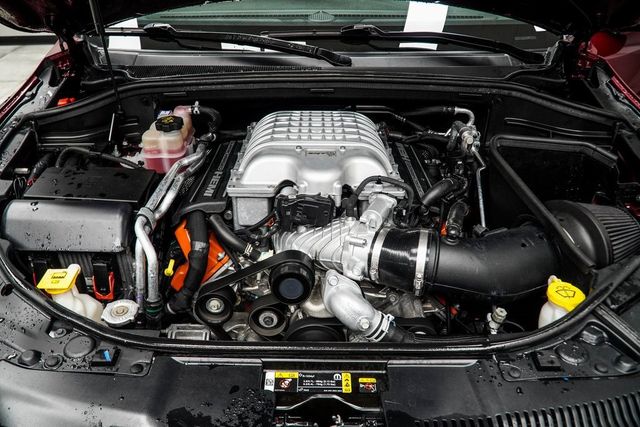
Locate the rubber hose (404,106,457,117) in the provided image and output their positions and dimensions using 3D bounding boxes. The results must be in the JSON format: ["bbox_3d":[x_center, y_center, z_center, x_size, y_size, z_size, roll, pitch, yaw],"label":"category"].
[{"bbox_3d":[0.312,-0.291,1.370,0.155,0.024,0.025,-7,30,0],"label":"rubber hose"}]

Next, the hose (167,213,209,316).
[{"bbox_3d":[-0.252,0.092,0.920,0.060,0.055,0.200,8,69,-5],"label":"hose"}]

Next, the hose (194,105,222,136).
[{"bbox_3d":[-0.293,-0.244,1.260,0.074,0.068,0.060,0,30,0],"label":"hose"}]

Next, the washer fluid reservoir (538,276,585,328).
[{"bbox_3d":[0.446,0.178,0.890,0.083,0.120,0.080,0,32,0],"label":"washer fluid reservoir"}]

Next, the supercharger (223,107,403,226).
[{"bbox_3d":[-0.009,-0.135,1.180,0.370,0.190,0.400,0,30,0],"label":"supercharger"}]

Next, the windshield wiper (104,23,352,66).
[{"bbox_3d":[-0.279,-0.493,1.400,0.750,0.060,0.080,8,32,6],"label":"windshield wiper"}]

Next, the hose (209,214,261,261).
[{"bbox_3d":[-0.169,0.048,0.950,0.135,0.030,0.032,40,42,12],"label":"hose"}]

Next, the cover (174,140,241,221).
[{"bbox_3d":[-0.273,-0.093,1.240,0.125,0.068,0.400,-6,28,3],"label":"cover"}]

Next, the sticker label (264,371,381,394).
[{"bbox_3d":[0.003,0.222,0.630,0.152,0.004,0.035,0,38,0],"label":"sticker label"}]

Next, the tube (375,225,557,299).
[{"bbox_3d":[0.308,0.102,1.025,0.375,0.122,0.150,2,31,-1],"label":"tube"}]

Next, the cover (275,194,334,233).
[{"bbox_3d":[-0.032,0.002,1.050,0.120,0.075,0.050,0,24,0],"label":"cover"}]

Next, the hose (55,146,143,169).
[{"bbox_3d":[-0.521,-0.130,1.130,0.200,0.042,0.040,8,32,4],"label":"hose"}]

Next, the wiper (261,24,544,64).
[{"bbox_3d":[0.247,-0.505,1.440,0.850,0.060,0.070,5,30,-1],"label":"wiper"}]

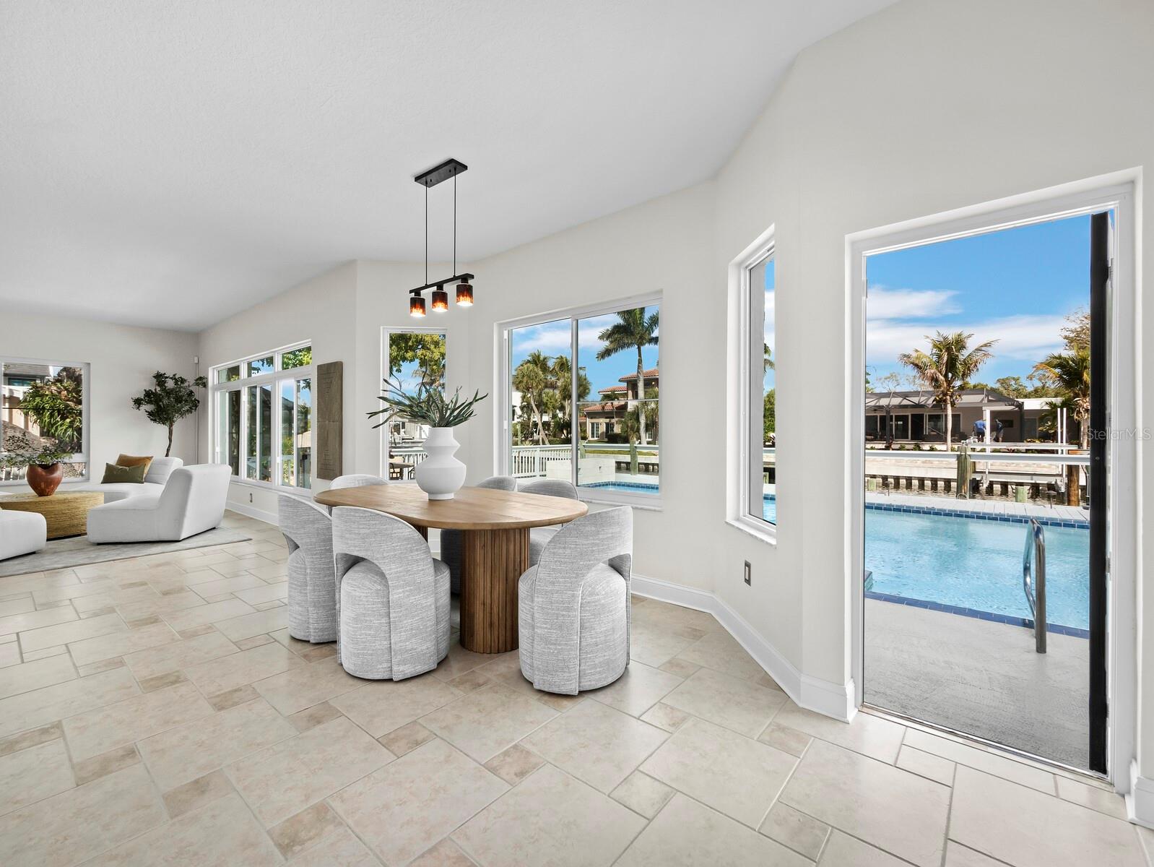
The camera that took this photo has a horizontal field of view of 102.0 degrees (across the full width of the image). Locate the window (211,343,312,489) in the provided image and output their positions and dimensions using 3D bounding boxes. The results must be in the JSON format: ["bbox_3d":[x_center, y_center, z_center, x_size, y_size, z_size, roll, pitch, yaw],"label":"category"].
[{"bbox_3d":[-4.650,-0.196,6.779,4.100,1.850,0.140,0,0,38],"label":"window"}]

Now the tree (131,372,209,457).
[{"bbox_3d":[-6.540,0.103,7.500,0.980,2.170,0.980,0,0,38],"label":"tree"}]

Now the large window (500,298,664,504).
[{"bbox_3d":[-0.045,-0.252,3.913,1.750,1.520,0.110,0,0,38],"label":"large window"}]

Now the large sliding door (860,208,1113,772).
[{"bbox_3d":[1.563,0.199,1.861,0.800,2.050,0.110,0,0,38],"label":"large sliding door"}]

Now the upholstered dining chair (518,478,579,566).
[{"bbox_3d":[-0.305,0.765,3.285,0.580,0.845,0.600,0,0,32],"label":"upholstered dining chair"}]

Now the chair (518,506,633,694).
[{"bbox_3d":[-0.010,0.784,2.440,0.610,0.840,0.610,0,0,-42],"label":"chair"}]

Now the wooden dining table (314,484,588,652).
[{"bbox_3d":[-0.856,0.802,2.995,2.080,0.776,0.980,0,0,37],"label":"wooden dining table"}]

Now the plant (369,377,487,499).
[{"bbox_3d":[-1.040,0.031,3.200,0.770,0.830,0.700,0,0,0],"label":"plant"}]

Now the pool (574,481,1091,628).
[{"bbox_3d":[3.032,1.964,7.674,10.400,1.200,6.300,0,0,38],"label":"pool"}]

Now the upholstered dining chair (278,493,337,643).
[{"bbox_3d":[-1.520,0.768,2.940,0.600,0.845,0.580,0,1,-45],"label":"upholstered dining chair"}]

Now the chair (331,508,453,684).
[{"bbox_3d":[-0.980,0.780,2.550,0.610,0.840,0.610,0,0,23],"label":"chair"}]

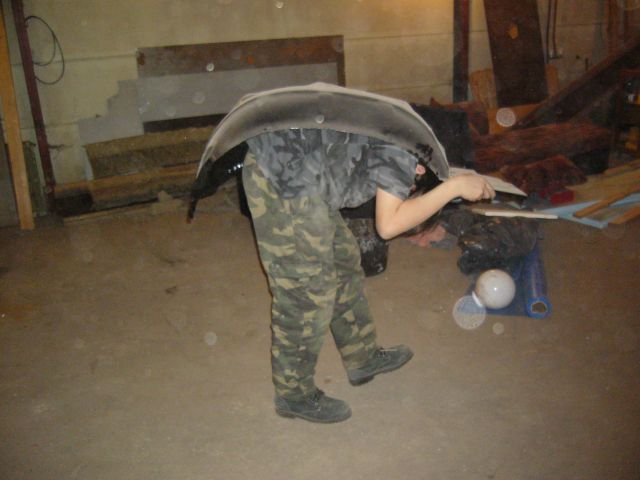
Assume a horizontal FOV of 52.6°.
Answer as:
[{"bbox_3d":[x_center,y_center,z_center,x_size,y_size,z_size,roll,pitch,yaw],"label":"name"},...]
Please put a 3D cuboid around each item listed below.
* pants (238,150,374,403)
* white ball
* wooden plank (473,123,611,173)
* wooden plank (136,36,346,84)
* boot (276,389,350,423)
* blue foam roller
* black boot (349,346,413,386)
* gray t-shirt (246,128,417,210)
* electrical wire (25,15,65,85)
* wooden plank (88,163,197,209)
[{"bbox_3d":[-0.017,0.111,2.378,0.460,0.930,0.380,-5,17,-5],"label":"pants"},{"bbox_3d":[0.875,0.248,3.243,0.202,0.202,0.202,-3,17,1],"label":"white ball"},{"bbox_3d":[2.054,-0.858,6.000,1.350,0.240,0.280,-10,19,-21],"label":"wooden plank"},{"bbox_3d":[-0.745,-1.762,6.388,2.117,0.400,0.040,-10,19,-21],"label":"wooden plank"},{"bbox_3d":[-0.028,0.593,2.450,0.285,0.125,0.110,0,18,12],"label":"boot"},{"bbox_3d":[1.223,0.164,3.594,0.117,0.117,1.050,3,18,19],"label":"blue foam roller"},{"bbox_3d":[0.239,0.485,2.684,0.285,0.125,0.108,-20,22,-23],"label":"black boot"},{"bbox_3d":[0.043,-0.259,2.242,0.540,0.270,0.440,-2,17,-6],"label":"gray t-shirt"},{"bbox_3d":[-2.398,-1.653,5.643,0.320,0.620,0.080,-10,19,-21],"label":"electrical wire"},{"bbox_3d":[-1.508,-0.520,6.144,1.300,0.200,0.200,-10,19,-21],"label":"wooden plank"}]

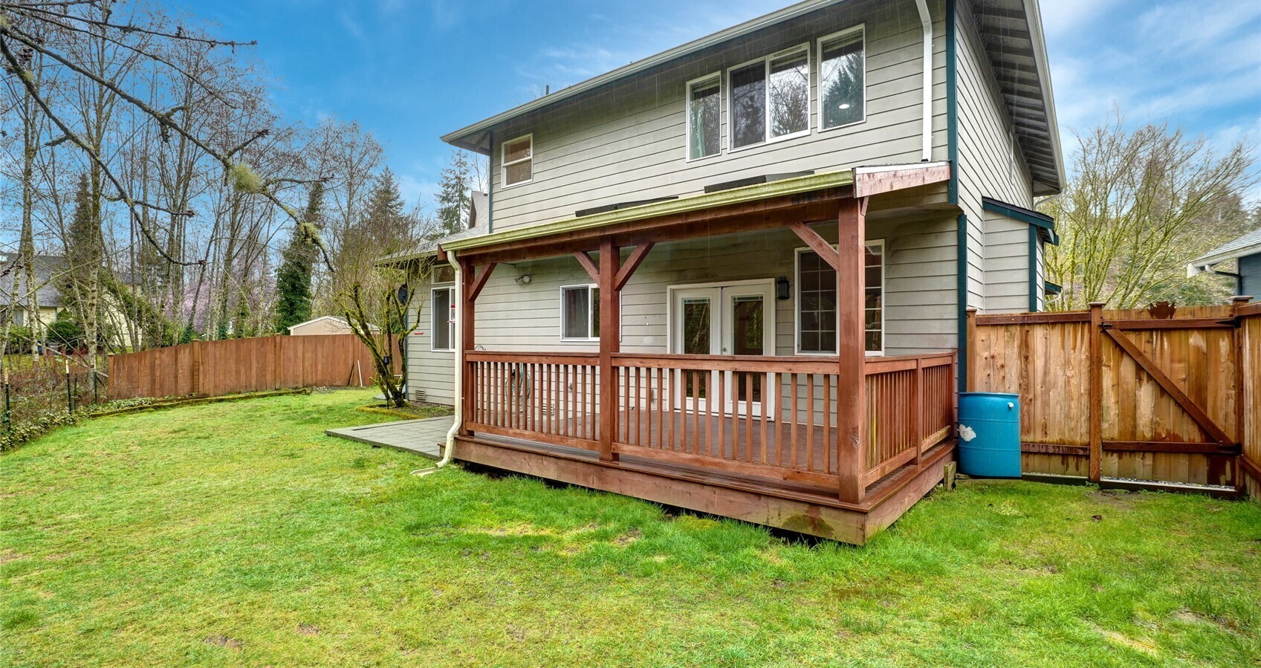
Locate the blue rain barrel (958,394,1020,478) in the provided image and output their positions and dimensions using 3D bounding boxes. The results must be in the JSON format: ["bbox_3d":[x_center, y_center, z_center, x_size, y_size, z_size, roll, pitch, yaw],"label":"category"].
[{"bbox_3d":[4.061,1.122,6.343,0.600,0.876,0.600,0,-1,38],"label":"blue rain barrel"}]

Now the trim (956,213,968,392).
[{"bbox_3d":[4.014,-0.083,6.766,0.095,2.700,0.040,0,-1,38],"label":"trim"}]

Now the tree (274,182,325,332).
[{"bbox_3d":[-16.540,-2.842,28.000,2.700,9.480,2.700,0,-1,0],"label":"tree"}]

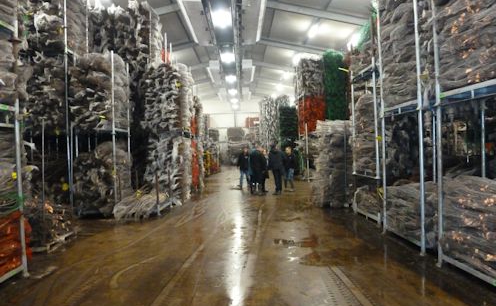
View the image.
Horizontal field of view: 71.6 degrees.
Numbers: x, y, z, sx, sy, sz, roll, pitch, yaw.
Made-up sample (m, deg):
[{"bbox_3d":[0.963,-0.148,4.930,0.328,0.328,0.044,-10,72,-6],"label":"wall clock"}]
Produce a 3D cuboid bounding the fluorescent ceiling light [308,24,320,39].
[{"bbox_3d":[3.100,-5.680,16.050,0.220,0.140,1.550,-2,1,-1],"label":"fluorescent ceiling light"}]

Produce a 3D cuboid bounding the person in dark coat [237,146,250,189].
[{"bbox_3d":[-0.170,0.600,13.700,0.530,1.710,0.380,-2,1,-15],"label":"person in dark coat"}]

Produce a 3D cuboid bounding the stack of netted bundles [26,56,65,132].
[{"bbox_3d":[-5.170,-1.520,9.250,1.100,1.980,1.150,-2,1,-1],"label":"stack of netted bundles"}]

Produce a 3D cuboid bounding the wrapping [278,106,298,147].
[{"bbox_3d":[2.480,-1.630,21.500,1.150,2.500,1.200,-2,1,-1],"label":"wrapping"}]

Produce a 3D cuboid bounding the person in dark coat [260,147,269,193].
[{"bbox_3d":[0.580,0.640,12.800,0.500,1.690,0.360,-2,1,5],"label":"person in dark coat"}]

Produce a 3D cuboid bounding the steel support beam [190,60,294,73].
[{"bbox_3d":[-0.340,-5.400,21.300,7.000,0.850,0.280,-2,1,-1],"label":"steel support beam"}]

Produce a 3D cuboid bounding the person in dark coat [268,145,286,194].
[{"bbox_3d":[0.990,0.530,11.550,0.550,1.740,0.420,-1,1,20],"label":"person in dark coat"}]

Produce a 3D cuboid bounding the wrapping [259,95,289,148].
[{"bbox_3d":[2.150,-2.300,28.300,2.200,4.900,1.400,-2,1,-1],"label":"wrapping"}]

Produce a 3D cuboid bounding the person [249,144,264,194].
[{"bbox_3d":[0.330,0.540,11.550,0.550,1.760,0.420,-1,1,20],"label":"person"}]

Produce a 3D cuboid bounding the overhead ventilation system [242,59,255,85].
[{"bbox_3d":[0.030,-5.560,23.600,0.800,0.500,4.900,-2,1,-1],"label":"overhead ventilation system"}]

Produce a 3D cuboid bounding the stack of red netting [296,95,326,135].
[{"bbox_3d":[3.320,-1.920,17.400,1.150,2.000,1.250,-2,1,-1],"label":"stack of red netting"}]

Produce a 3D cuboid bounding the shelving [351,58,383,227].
[{"bbox_3d":[3.120,-0.220,7.600,1.150,3.360,1.360,-2,1,-1],"label":"shelving"}]

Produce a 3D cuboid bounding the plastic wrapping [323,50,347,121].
[{"bbox_3d":[4.220,-3.150,17.100,1.150,3.650,1.250,-2,1,-1],"label":"plastic wrapping"}]

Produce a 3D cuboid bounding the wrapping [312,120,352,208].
[{"bbox_3d":[2.460,0.280,9.850,1.100,2.350,1.150,-2,1,-1],"label":"wrapping"}]

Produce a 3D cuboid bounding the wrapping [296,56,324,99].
[{"bbox_3d":[3.220,-3.770,17.550,1.150,2.150,1.300,-2,1,-1],"label":"wrapping"}]

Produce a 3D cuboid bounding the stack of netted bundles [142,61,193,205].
[{"bbox_3d":[-2.570,-0.530,11.000,1.300,4.200,1.250,-2,1,-1],"label":"stack of netted bundles"}]

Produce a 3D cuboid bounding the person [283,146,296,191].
[{"bbox_3d":[1.560,0.600,12.800,0.500,1.670,0.370,-1,1,18],"label":"person"}]

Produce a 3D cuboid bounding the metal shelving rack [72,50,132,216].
[{"bbox_3d":[-3.910,-0.500,9.250,1.150,4.200,1.150,-2,1,-1],"label":"metal shelving rack"}]

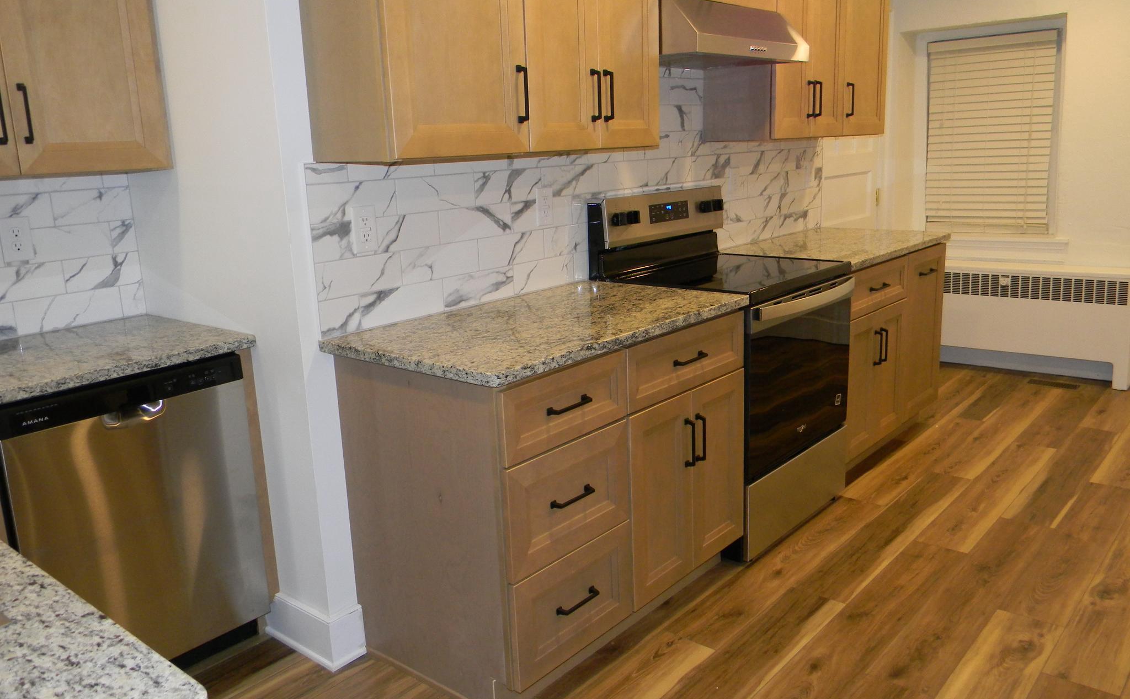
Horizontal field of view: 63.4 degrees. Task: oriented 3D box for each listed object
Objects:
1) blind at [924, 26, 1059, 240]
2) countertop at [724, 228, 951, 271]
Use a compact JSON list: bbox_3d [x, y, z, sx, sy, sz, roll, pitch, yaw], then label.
[{"bbox_3d":[2.483,-1.262,5.400,0.712,1.131,0.060,9,17,39],"label":"blind"},{"bbox_3d":[1.179,-0.448,4.006,0.642,0.032,1.107,9,17,39],"label":"countertop"}]

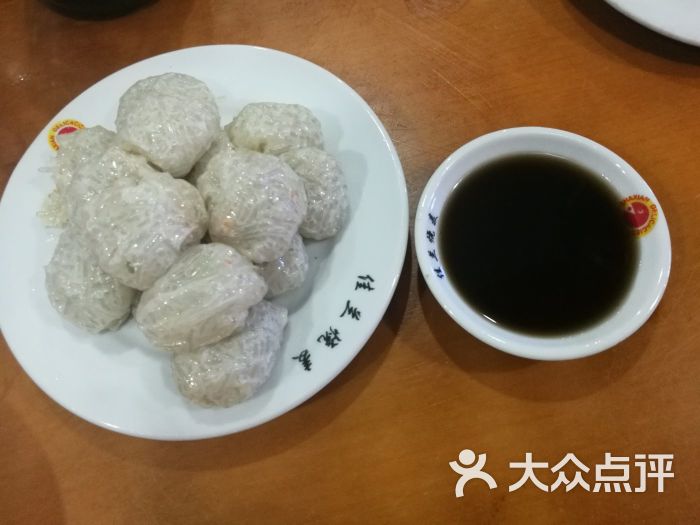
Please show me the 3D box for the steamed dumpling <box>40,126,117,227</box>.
[{"bbox_3d":[-0.130,-0.047,0.280,0.044,0.034,0.049,-23,71,-5],"label":"steamed dumpling"}]

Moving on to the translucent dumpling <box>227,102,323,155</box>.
[{"bbox_3d":[-0.038,-0.065,0.282,0.050,0.033,0.039,4,71,4],"label":"translucent dumpling"}]

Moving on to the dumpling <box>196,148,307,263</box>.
[{"bbox_3d":[-0.045,-0.025,0.247,0.047,0.036,0.052,-18,71,-3],"label":"dumpling"}]

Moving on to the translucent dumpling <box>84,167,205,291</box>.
[{"bbox_3d":[-0.091,-0.014,0.244,0.048,0.038,0.052,-1,70,3],"label":"translucent dumpling"}]

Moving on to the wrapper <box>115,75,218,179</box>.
[{"bbox_3d":[-0.091,-0.069,0.273,0.051,0.038,0.052,-1,70,3],"label":"wrapper"}]

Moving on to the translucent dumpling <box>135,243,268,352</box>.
[{"bbox_3d":[-0.064,0.015,0.235,0.055,0.036,0.039,-36,73,-9],"label":"translucent dumpling"}]

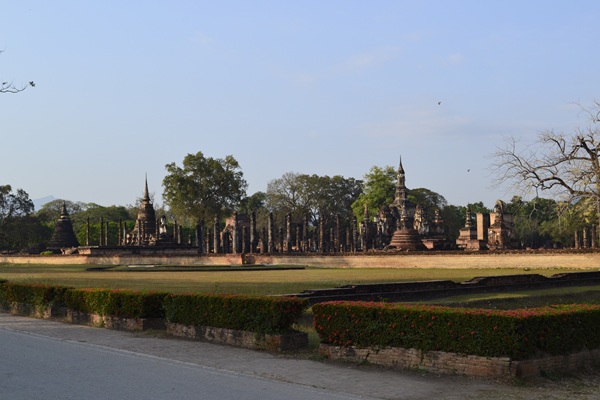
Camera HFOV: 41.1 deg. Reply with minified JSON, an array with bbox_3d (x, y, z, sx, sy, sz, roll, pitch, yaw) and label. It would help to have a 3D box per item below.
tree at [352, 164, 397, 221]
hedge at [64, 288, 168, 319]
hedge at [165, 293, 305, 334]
[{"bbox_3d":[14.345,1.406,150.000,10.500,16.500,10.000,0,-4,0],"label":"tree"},{"bbox_3d":[-4.606,2.563,19.960,0.660,0.570,4.000,4,-6,-40],"label":"hedge"},{"bbox_3d":[-1.317,2.198,15.602,0.660,0.590,3.850,4,-6,-40],"label":"hedge"}]

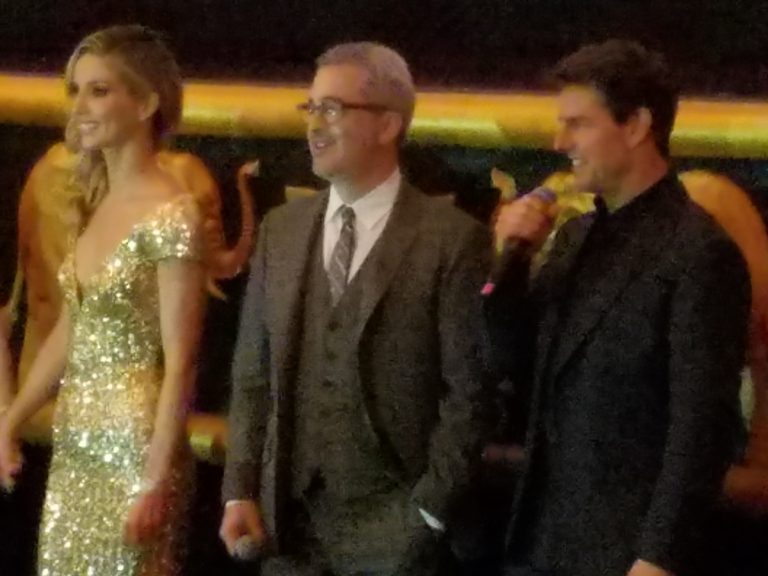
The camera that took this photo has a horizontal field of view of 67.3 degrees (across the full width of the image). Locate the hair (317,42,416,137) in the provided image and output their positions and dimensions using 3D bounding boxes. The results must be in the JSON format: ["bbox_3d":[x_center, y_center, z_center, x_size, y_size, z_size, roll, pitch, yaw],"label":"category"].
[{"bbox_3d":[-0.033,-0.368,1.070,0.190,0.170,0.165,6,-6,-40],"label":"hair"}]

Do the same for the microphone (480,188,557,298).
[{"bbox_3d":[0.238,-0.083,1.030,0.050,0.240,0.050,28,-12,16],"label":"microphone"}]

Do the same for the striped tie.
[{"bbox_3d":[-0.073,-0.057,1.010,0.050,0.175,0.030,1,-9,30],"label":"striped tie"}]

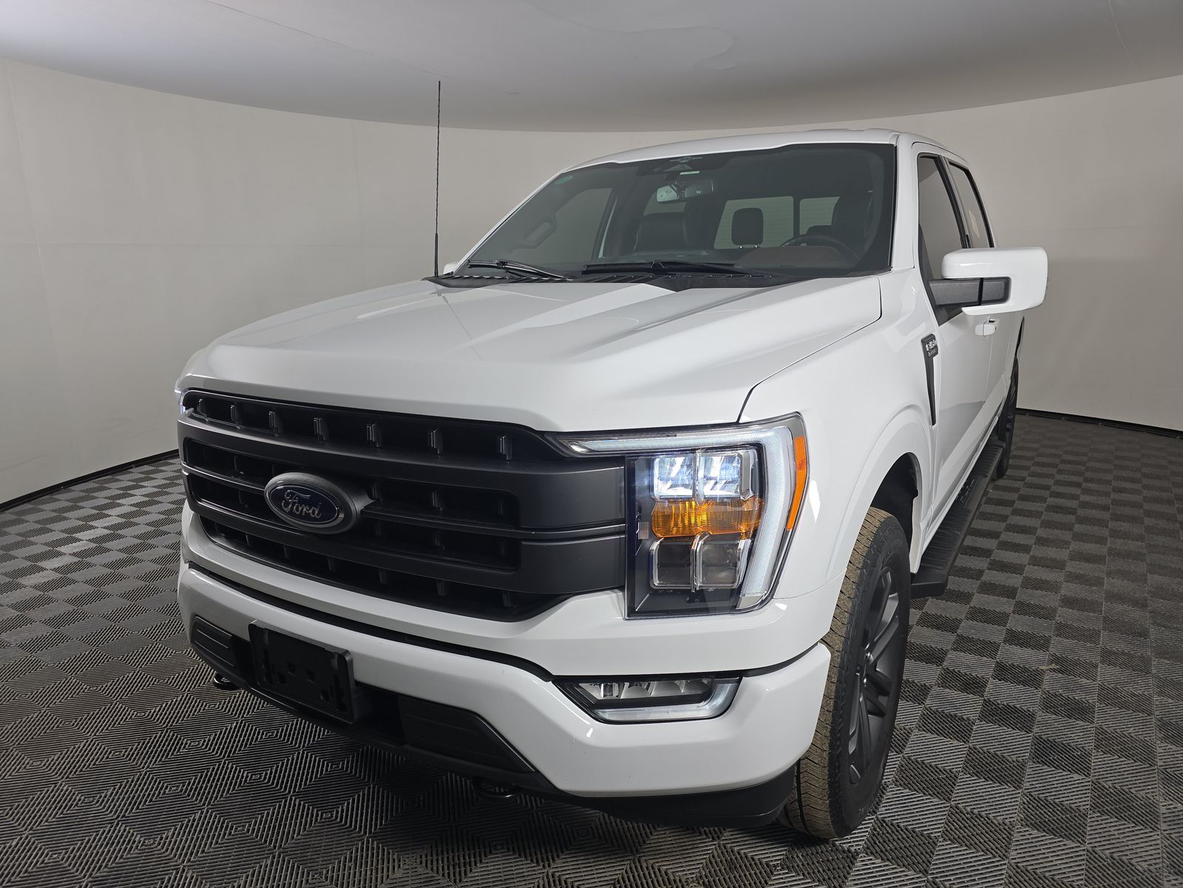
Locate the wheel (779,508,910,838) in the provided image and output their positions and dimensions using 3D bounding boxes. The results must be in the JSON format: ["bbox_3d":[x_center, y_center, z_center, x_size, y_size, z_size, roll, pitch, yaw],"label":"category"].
[{"bbox_3d":[0.614,0.561,2.054,0.279,0.813,0.818,7,15,31],"label":"wheel"}]

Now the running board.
[{"bbox_3d":[1.676,0.258,3.568,0.196,0.113,2.127,7,15,31],"label":"running board"}]

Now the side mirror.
[{"bbox_3d":[1.272,-0.522,2.507,0.323,0.216,0.196,7,15,31],"label":"side mirror"}]

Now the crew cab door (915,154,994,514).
[{"bbox_3d":[1.293,-0.498,2.914,0.265,1.254,1.196,7,15,31],"label":"crew cab door"}]

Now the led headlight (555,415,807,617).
[{"bbox_3d":[0.179,0.128,1.406,0.387,0.367,0.323,7,15,31],"label":"led headlight"}]

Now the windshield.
[{"bbox_3d":[0.261,-0.829,2.825,1.656,0.176,0.843,7,52,31],"label":"windshield"}]

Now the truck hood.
[{"bbox_3d":[-0.241,-0.303,2.101,1.774,0.265,1.303,7,15,31],"label":"truck hood"}]

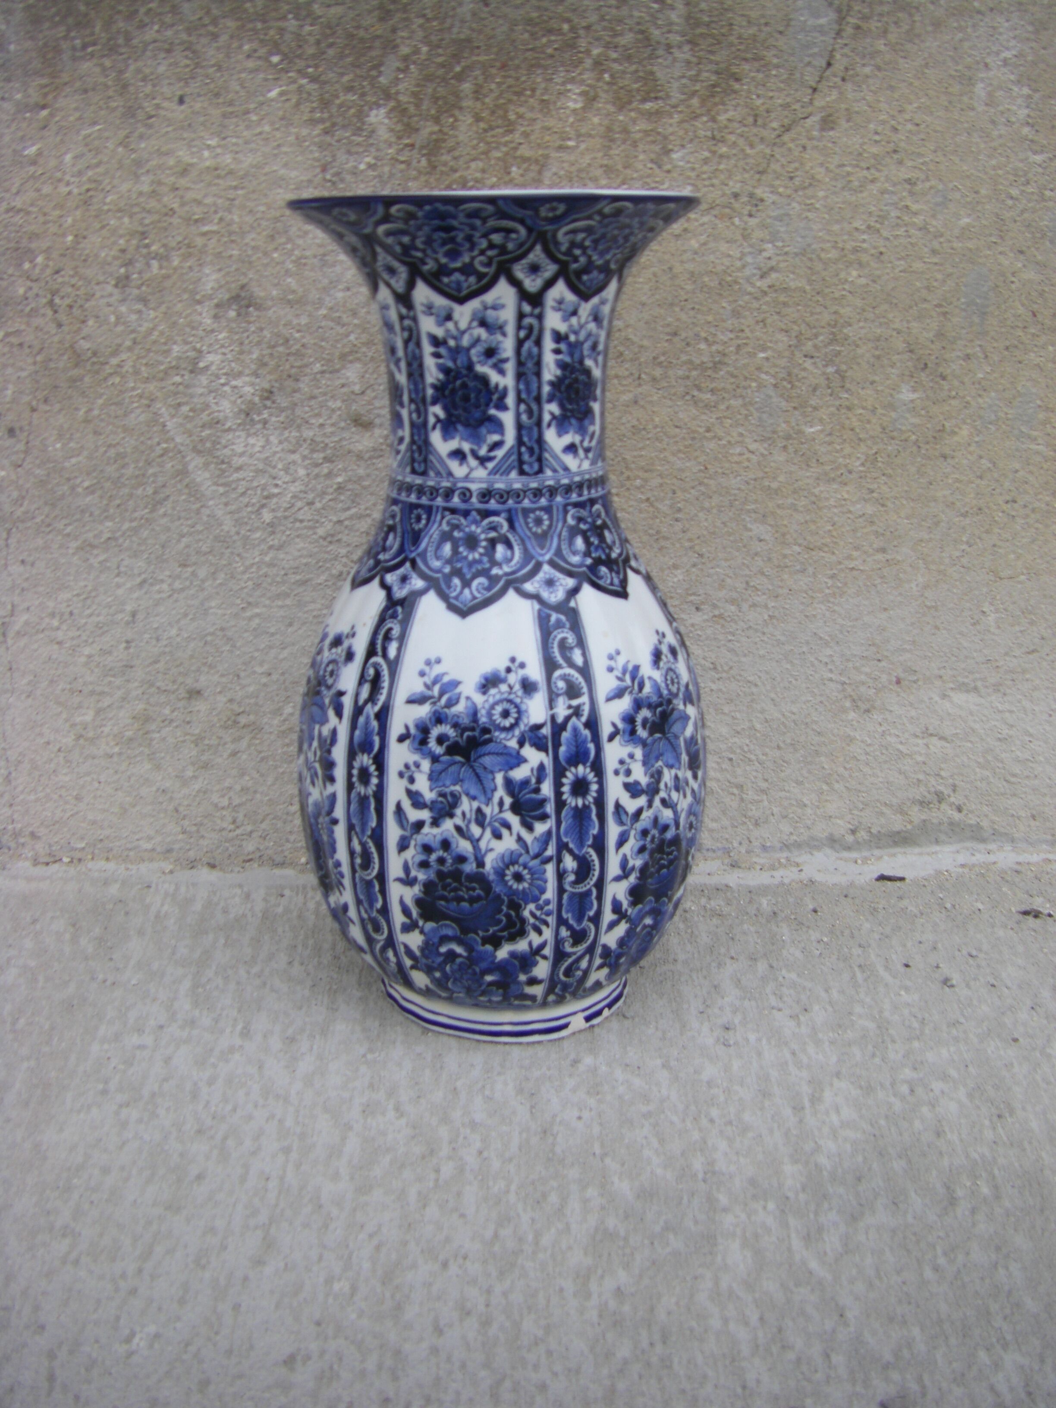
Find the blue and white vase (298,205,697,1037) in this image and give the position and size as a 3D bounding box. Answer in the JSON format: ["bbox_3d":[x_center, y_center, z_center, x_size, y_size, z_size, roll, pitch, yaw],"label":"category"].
[{"bbox_3d":[-0.013,-0.040,0.750,0.199,0.390,0.199,0,18,0],"label":"blue and white vase"}]

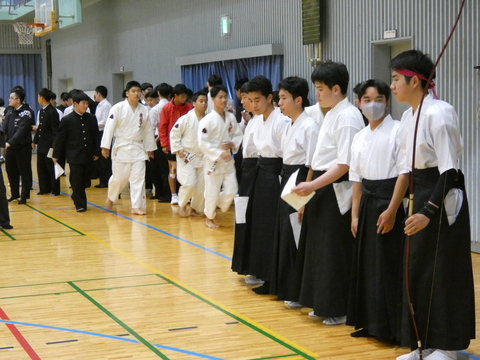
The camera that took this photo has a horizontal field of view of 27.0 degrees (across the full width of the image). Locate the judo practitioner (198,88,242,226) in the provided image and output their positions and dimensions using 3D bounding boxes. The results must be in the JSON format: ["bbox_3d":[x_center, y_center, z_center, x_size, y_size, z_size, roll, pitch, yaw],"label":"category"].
[{"bbox_3d":[-0.236,-0.285,11.788,0.500,1.655,0.520,-3,5,-25],"label":"judo practitioner"}]

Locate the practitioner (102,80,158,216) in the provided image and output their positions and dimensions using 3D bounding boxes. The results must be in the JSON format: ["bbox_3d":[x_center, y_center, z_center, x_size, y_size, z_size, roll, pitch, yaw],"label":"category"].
[{"bbox_3d":[-1.501,-0.448,13.498,0.620,1.766,0.580,-2,5,-14],"label":"practitioner"}]

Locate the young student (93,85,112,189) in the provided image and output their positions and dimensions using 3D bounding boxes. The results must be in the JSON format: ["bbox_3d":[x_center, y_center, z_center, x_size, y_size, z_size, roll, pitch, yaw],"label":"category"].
[{"bbox_3d":[-2.398,-0.760,17.537,0.360,1.792,0.460,1,5,22],"label":"young student"}]

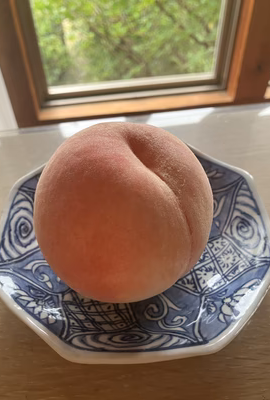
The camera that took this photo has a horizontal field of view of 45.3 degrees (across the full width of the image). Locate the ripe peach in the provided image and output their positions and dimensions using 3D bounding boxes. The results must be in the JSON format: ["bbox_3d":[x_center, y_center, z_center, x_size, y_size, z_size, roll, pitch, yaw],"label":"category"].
[{"bbox_3d":[-0.006,0.006,0.155,0.083,0.080,0.083,-1,41,1],"label":"ripe peach"}]

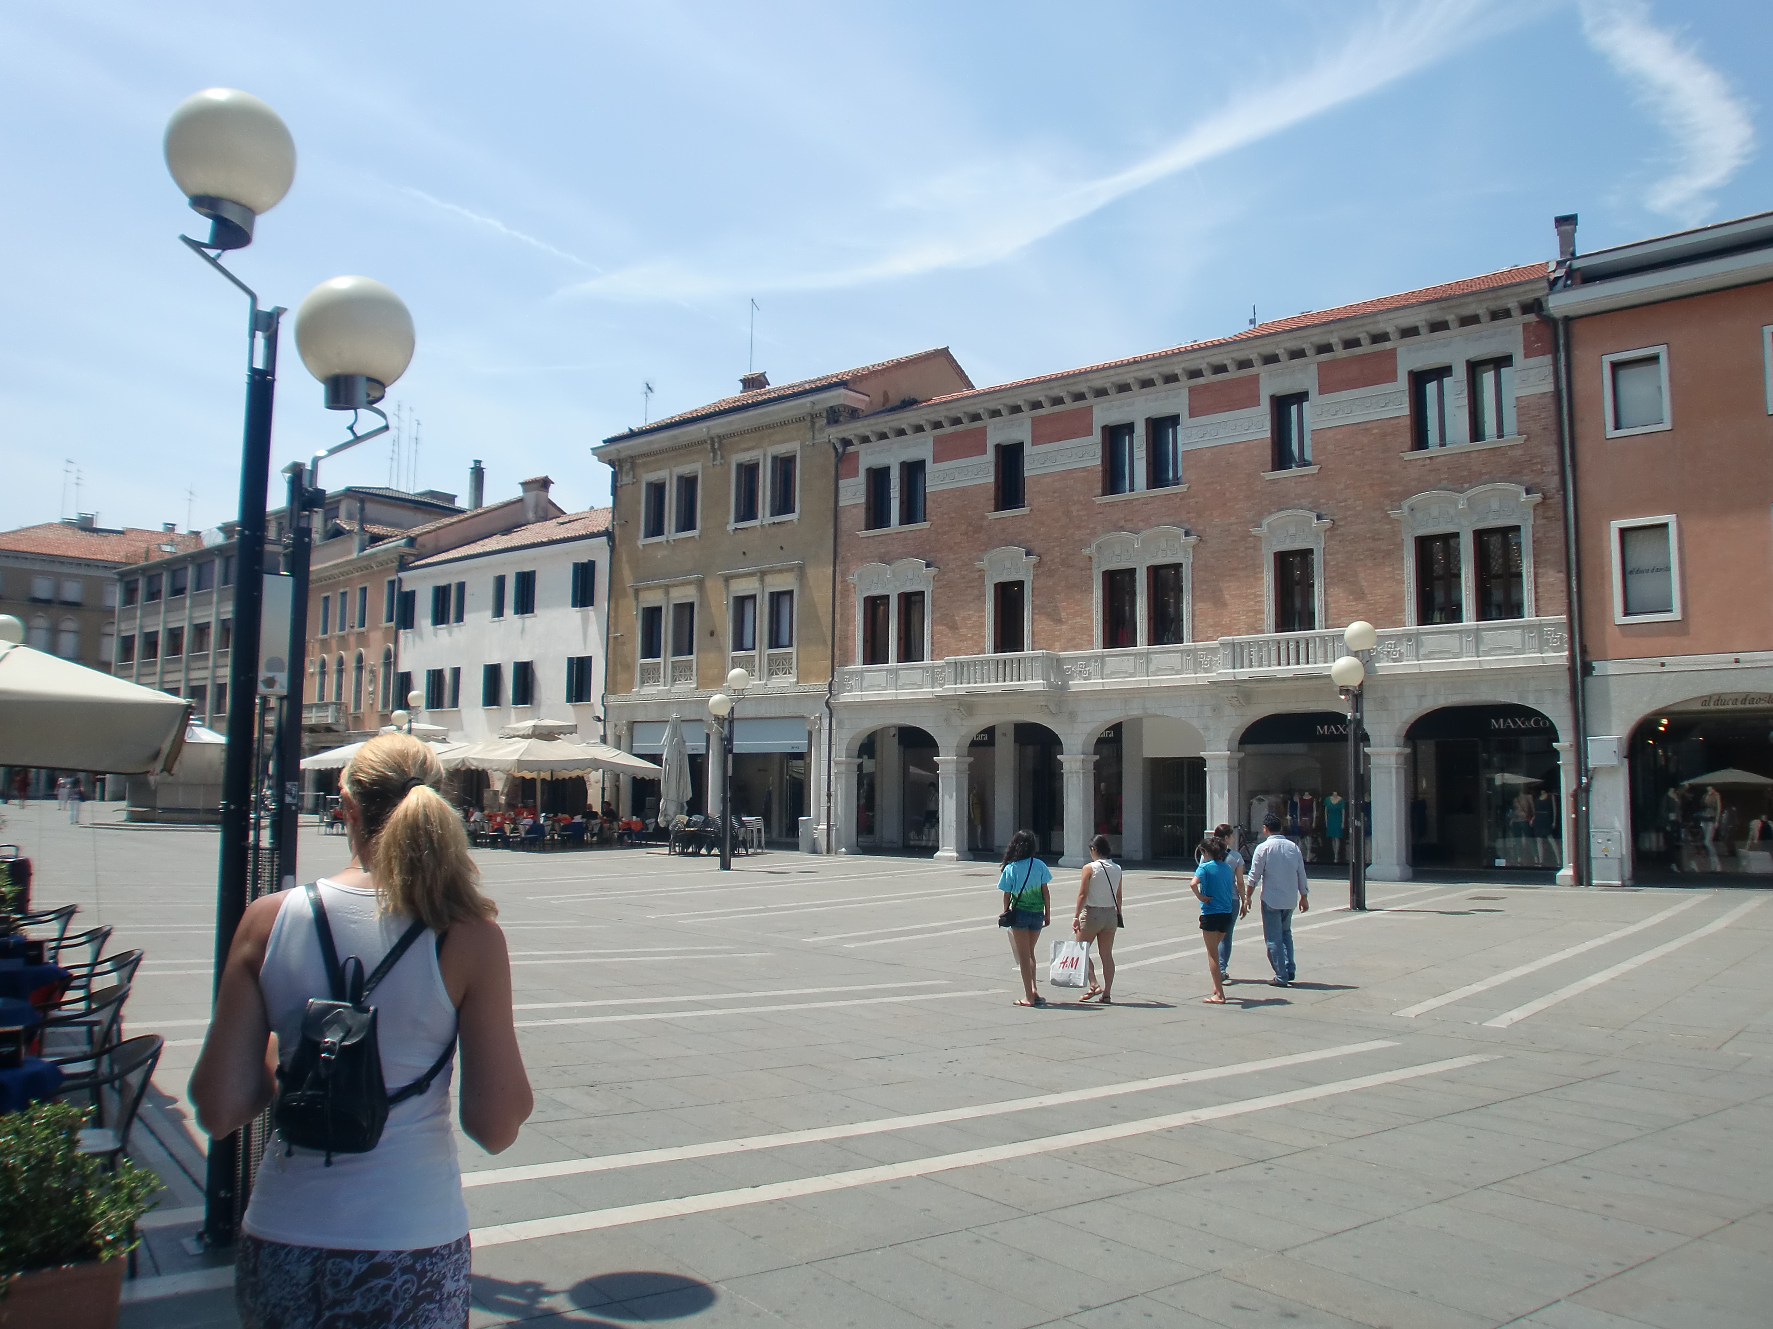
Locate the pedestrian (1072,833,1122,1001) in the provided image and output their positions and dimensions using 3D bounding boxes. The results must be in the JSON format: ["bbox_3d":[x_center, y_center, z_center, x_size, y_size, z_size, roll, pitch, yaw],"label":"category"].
[{"bbox_3d":[1.952,2.292,12.250,0.420,1.540,0.330,3,-6,-20],"label":"pedestrian"}]

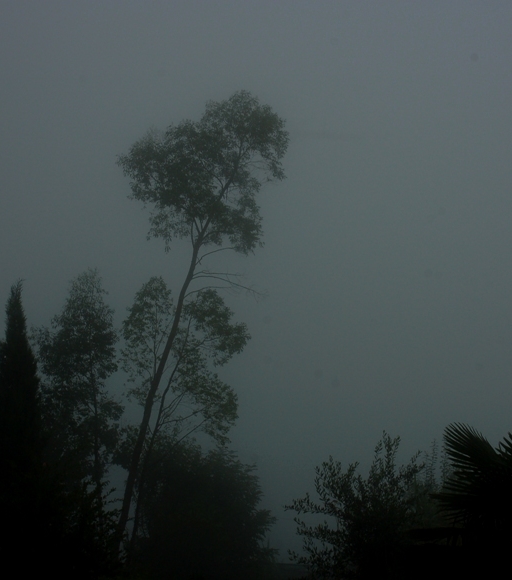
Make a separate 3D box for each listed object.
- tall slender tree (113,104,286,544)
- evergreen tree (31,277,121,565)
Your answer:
[{"bbox_3d":[-1.604,0.927,28.500,5.100,13.600,4.600,0,-6,0],"label":"tall slender tree"},{"bbox_3d":[-5.070,3.707,27.500,2.550,8.600,2.500,0,-6,0],"label":"evergreen tree"}]

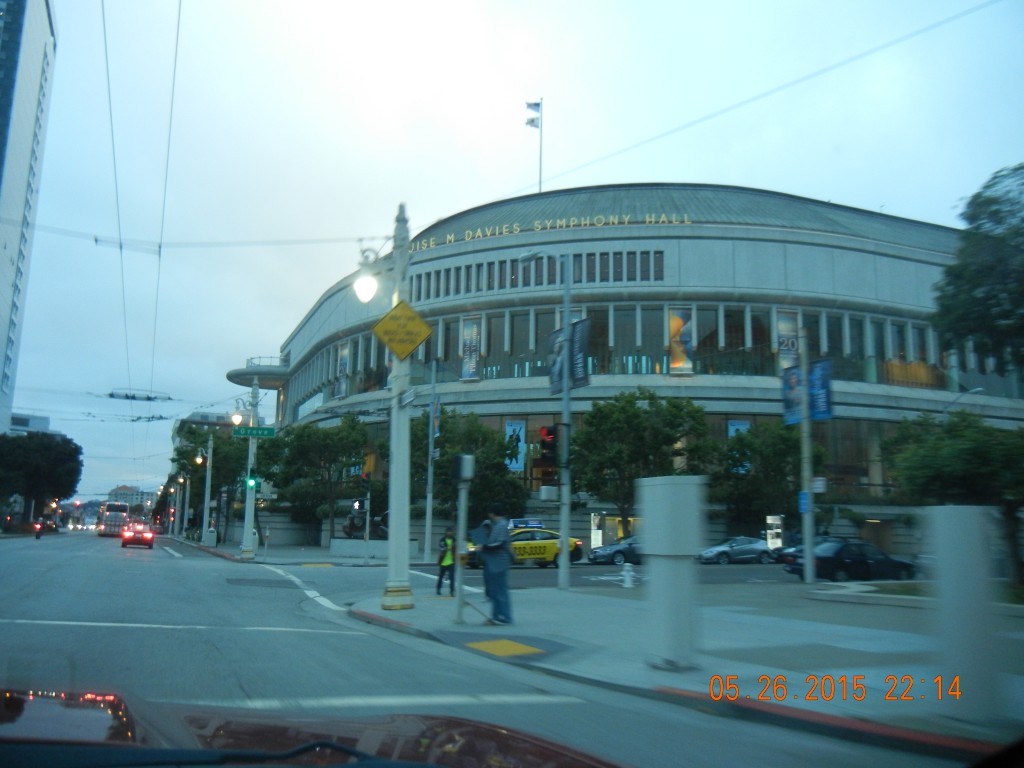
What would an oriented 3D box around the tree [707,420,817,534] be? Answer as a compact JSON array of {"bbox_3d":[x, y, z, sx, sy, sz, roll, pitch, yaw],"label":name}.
[{"bbox_3d":[14.015,5.973,49.831,5.800,7.700,5.800,5,-10,-22],"label":"tree"}]

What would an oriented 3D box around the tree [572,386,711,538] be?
[{"bbox_3d":[6.912,4.746,47.385,7.500,9.127,7.500,1,-9,0],"label":"tree"}]

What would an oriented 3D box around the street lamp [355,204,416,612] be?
[{"bbox_3d":[-2.181,0.234,16.038,1.170,7.413,0.560,5,-10,-22],"label":"street lamp"}]

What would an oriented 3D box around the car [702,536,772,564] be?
[{"bbox_3d":[11.196,8.512,45.612,4.250,1.440,1.760,5,-10,-22],"label":"car"}]

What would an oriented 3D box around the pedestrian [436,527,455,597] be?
[{"bbox_3d":[-1.535,4.173,20.946,0.500,1.620,0.360,5,-10,-22],"label":"pedestrian"}]

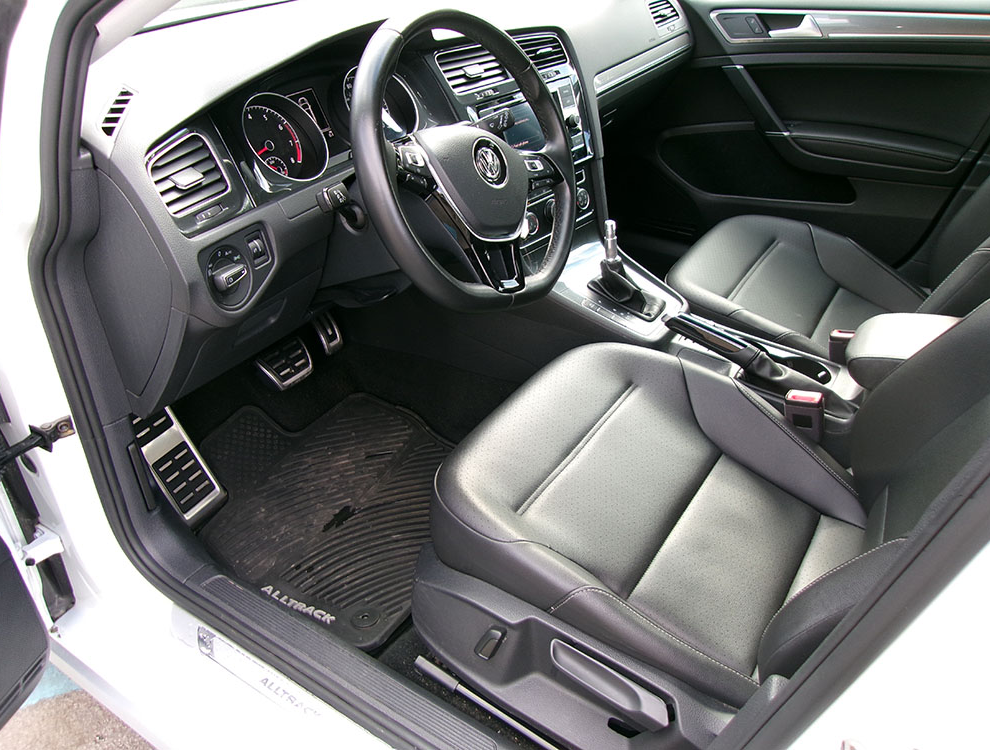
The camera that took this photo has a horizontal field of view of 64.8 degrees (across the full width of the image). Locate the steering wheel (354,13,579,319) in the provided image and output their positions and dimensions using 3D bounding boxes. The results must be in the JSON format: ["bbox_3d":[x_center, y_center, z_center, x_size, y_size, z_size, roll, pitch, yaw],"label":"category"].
[{"bbox_3d":[-0.028,-0.251,0.944,0.090,0.360,0.370,-6,6,43],"label":"steering wheel"}]

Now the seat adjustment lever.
[{"bbox_3d":[0.122,0.331,0.844,0.142,0.036,0.032,27,43,24],"label":"seat adjustment lever"}]

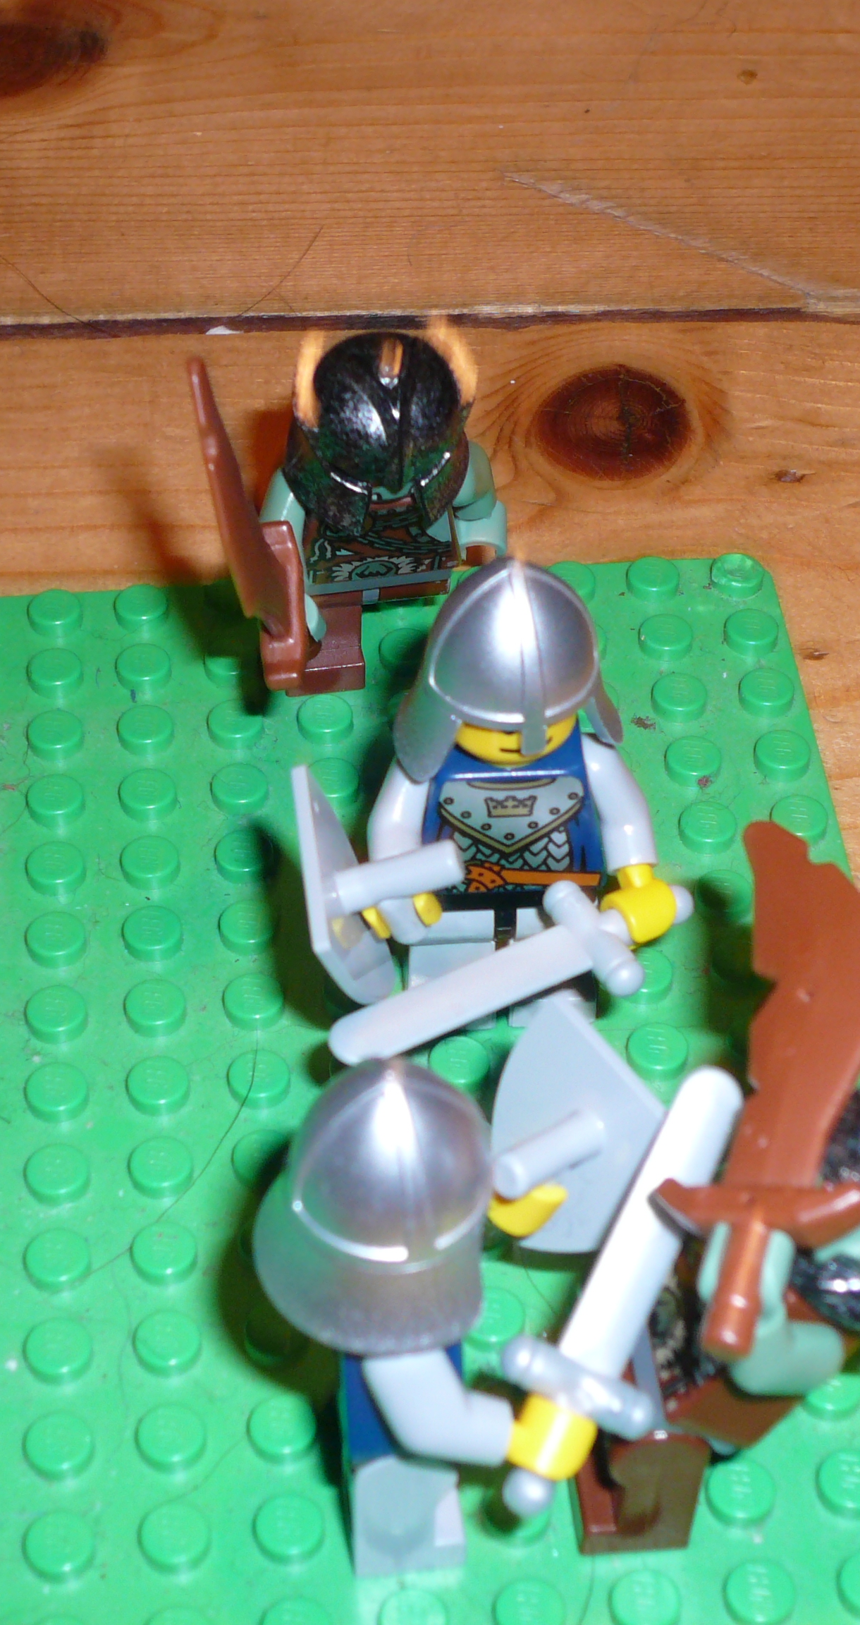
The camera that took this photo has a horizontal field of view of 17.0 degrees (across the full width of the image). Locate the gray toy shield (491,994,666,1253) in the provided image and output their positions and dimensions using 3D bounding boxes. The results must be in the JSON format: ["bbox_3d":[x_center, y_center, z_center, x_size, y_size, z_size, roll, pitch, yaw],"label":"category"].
[{"bbox_3d":[0.008,0.025,0.204,0.009,0.021,0.015,-25,64,-40],"label":"gray toy shield"}]

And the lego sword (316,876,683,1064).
[{"bbox_3d":[0.007,0.012,0.213,0.034,0.003,0.011,-20,60,-34],"label":"lego sword"}]

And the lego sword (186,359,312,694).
[{"bbox_3d":[-0.014,-0.020,0.237,0.003,0.041,0.016,-7,69,7],"label":"lego sword"}]

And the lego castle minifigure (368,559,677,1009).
[{"bbox_3d":[0.006,0.000,0.221,0.023,0.046,0.018,-3,47,-4],"label":"lego castle minifigure"}]

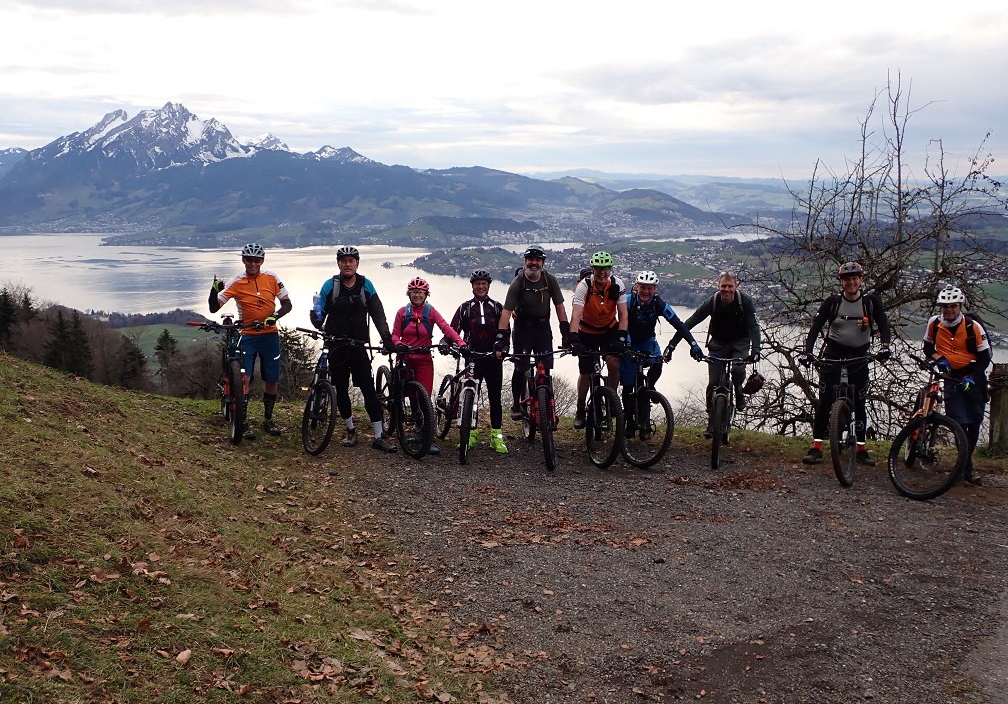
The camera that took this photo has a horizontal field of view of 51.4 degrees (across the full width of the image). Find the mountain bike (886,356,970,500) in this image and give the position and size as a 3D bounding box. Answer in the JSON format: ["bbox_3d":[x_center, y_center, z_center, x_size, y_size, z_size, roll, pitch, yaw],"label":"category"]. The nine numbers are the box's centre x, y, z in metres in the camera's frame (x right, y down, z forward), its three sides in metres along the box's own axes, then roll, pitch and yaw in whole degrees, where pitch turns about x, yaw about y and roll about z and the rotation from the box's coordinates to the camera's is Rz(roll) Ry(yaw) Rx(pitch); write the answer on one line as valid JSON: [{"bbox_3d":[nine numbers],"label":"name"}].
[{"bbox_3d":[3.682,0.622,9.220,0.750,1.080,1.800,3,10,16],"label":"mountain bike"}]

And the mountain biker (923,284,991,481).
[{"bbox_3d":[3.830,0.269,8.949,0.580,1.720,0.550,8,12,37],"label":"mountain biker"}]

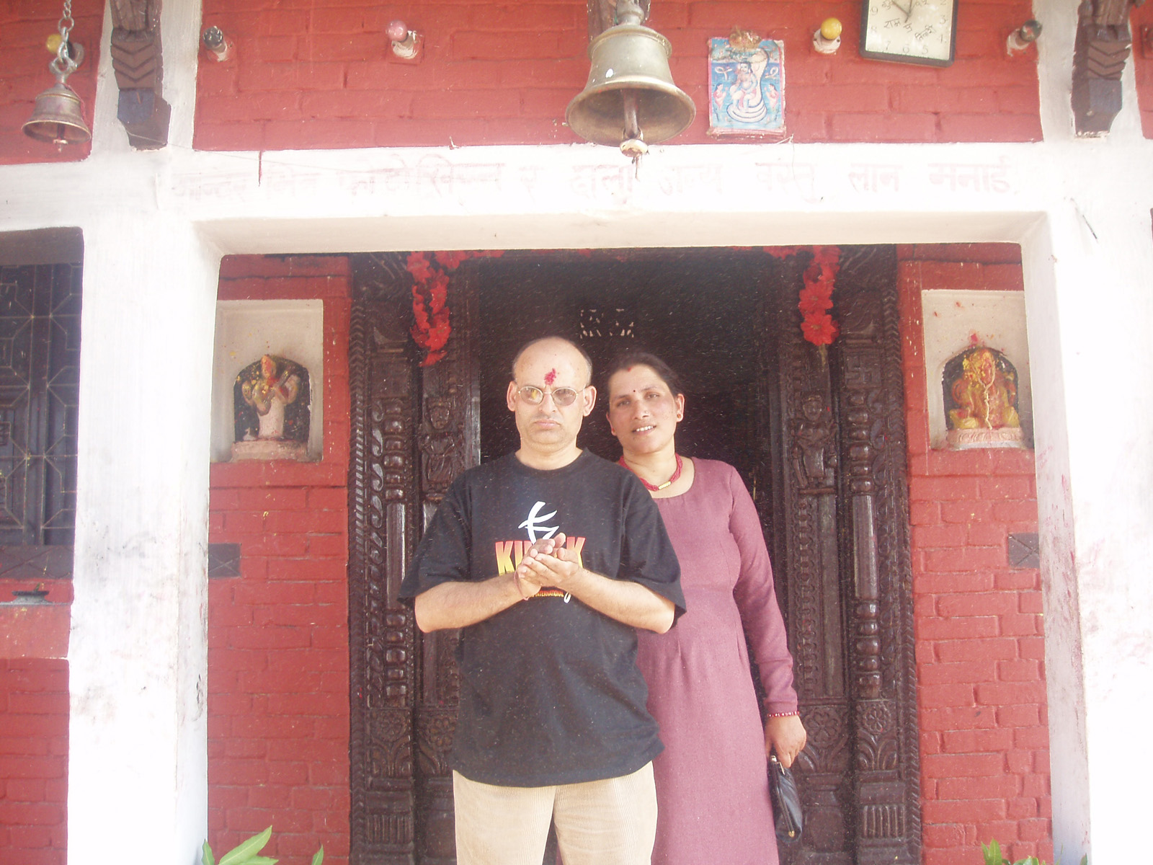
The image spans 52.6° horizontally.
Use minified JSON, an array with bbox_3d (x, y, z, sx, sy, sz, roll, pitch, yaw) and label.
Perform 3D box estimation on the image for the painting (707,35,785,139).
[{"bbox_3d":[0.376,-0.761,2.576,0.172,0.232,0.012,-1,-7,0],"label":"painting"}]

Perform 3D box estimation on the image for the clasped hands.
[{"bbox_3d":[-0.054,0.247,2.166,0.130,0.125,0.125,-1,-7,0],"label":"clasped hands"}]

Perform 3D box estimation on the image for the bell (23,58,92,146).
[{"bbox_3d":[-0.984,-0.628,2.215,0.120,0.170,0.120,-1,-7,0],"label":"bell"}]

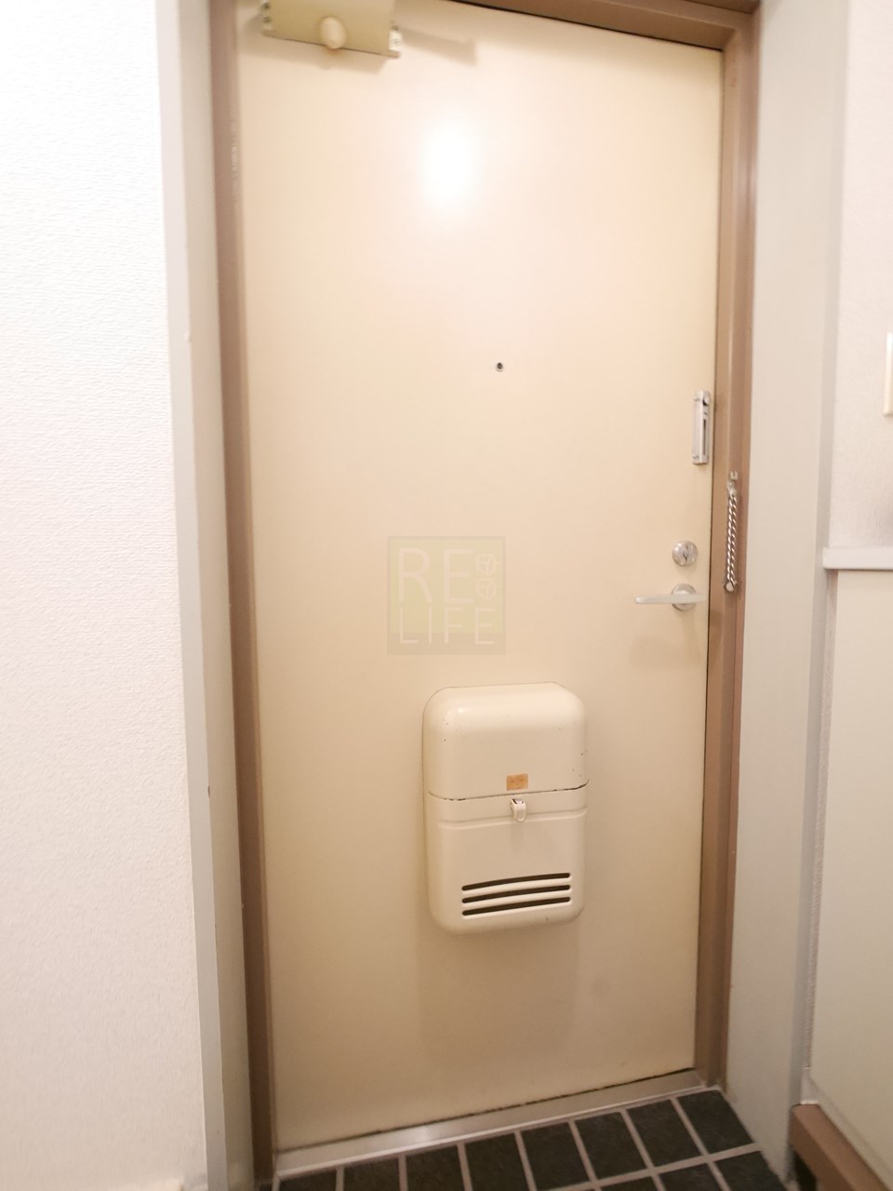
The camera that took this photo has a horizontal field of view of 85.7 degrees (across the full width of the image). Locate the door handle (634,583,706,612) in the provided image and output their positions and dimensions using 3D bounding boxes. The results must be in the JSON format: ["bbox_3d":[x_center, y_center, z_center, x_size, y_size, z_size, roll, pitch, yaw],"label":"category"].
[{"bbox_3d":[0.387,0.006,0.843,0.147,0.049,0.056,-1,4,-9],"label":"door handle"}]

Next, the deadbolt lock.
[{"bbox_3d":[0.433,-0.075,0.862,0.047,0.047,0.023,-1,4,-9],"label":"deadbolt lock"}]

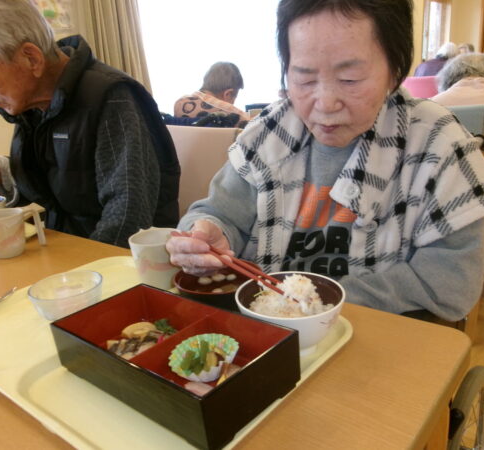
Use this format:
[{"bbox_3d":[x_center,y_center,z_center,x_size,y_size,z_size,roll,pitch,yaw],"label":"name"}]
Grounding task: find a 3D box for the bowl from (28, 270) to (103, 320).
[{"bbox_3d":[-0.251,0.106,0.704,0.103,0.042,0.103,-5,16,1],"label":"bowl"}]

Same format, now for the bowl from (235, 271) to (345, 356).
[{"bbox_3d":[0.058,0.107,0.557,0.124,0.064,0.124,-5,16,1],"label":"bowl"}]

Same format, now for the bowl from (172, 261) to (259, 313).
[{"bbox_3d":[-0.028,0.094,0.638,0.118,0.059,0.118,-5,16,1],"label":"bowl"}]

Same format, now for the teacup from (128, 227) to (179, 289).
[{"bbox_3d":[-0.123,0.054,0.767,0.112,0.083,0.079,-17,20,-35],"label":"teacup"}]

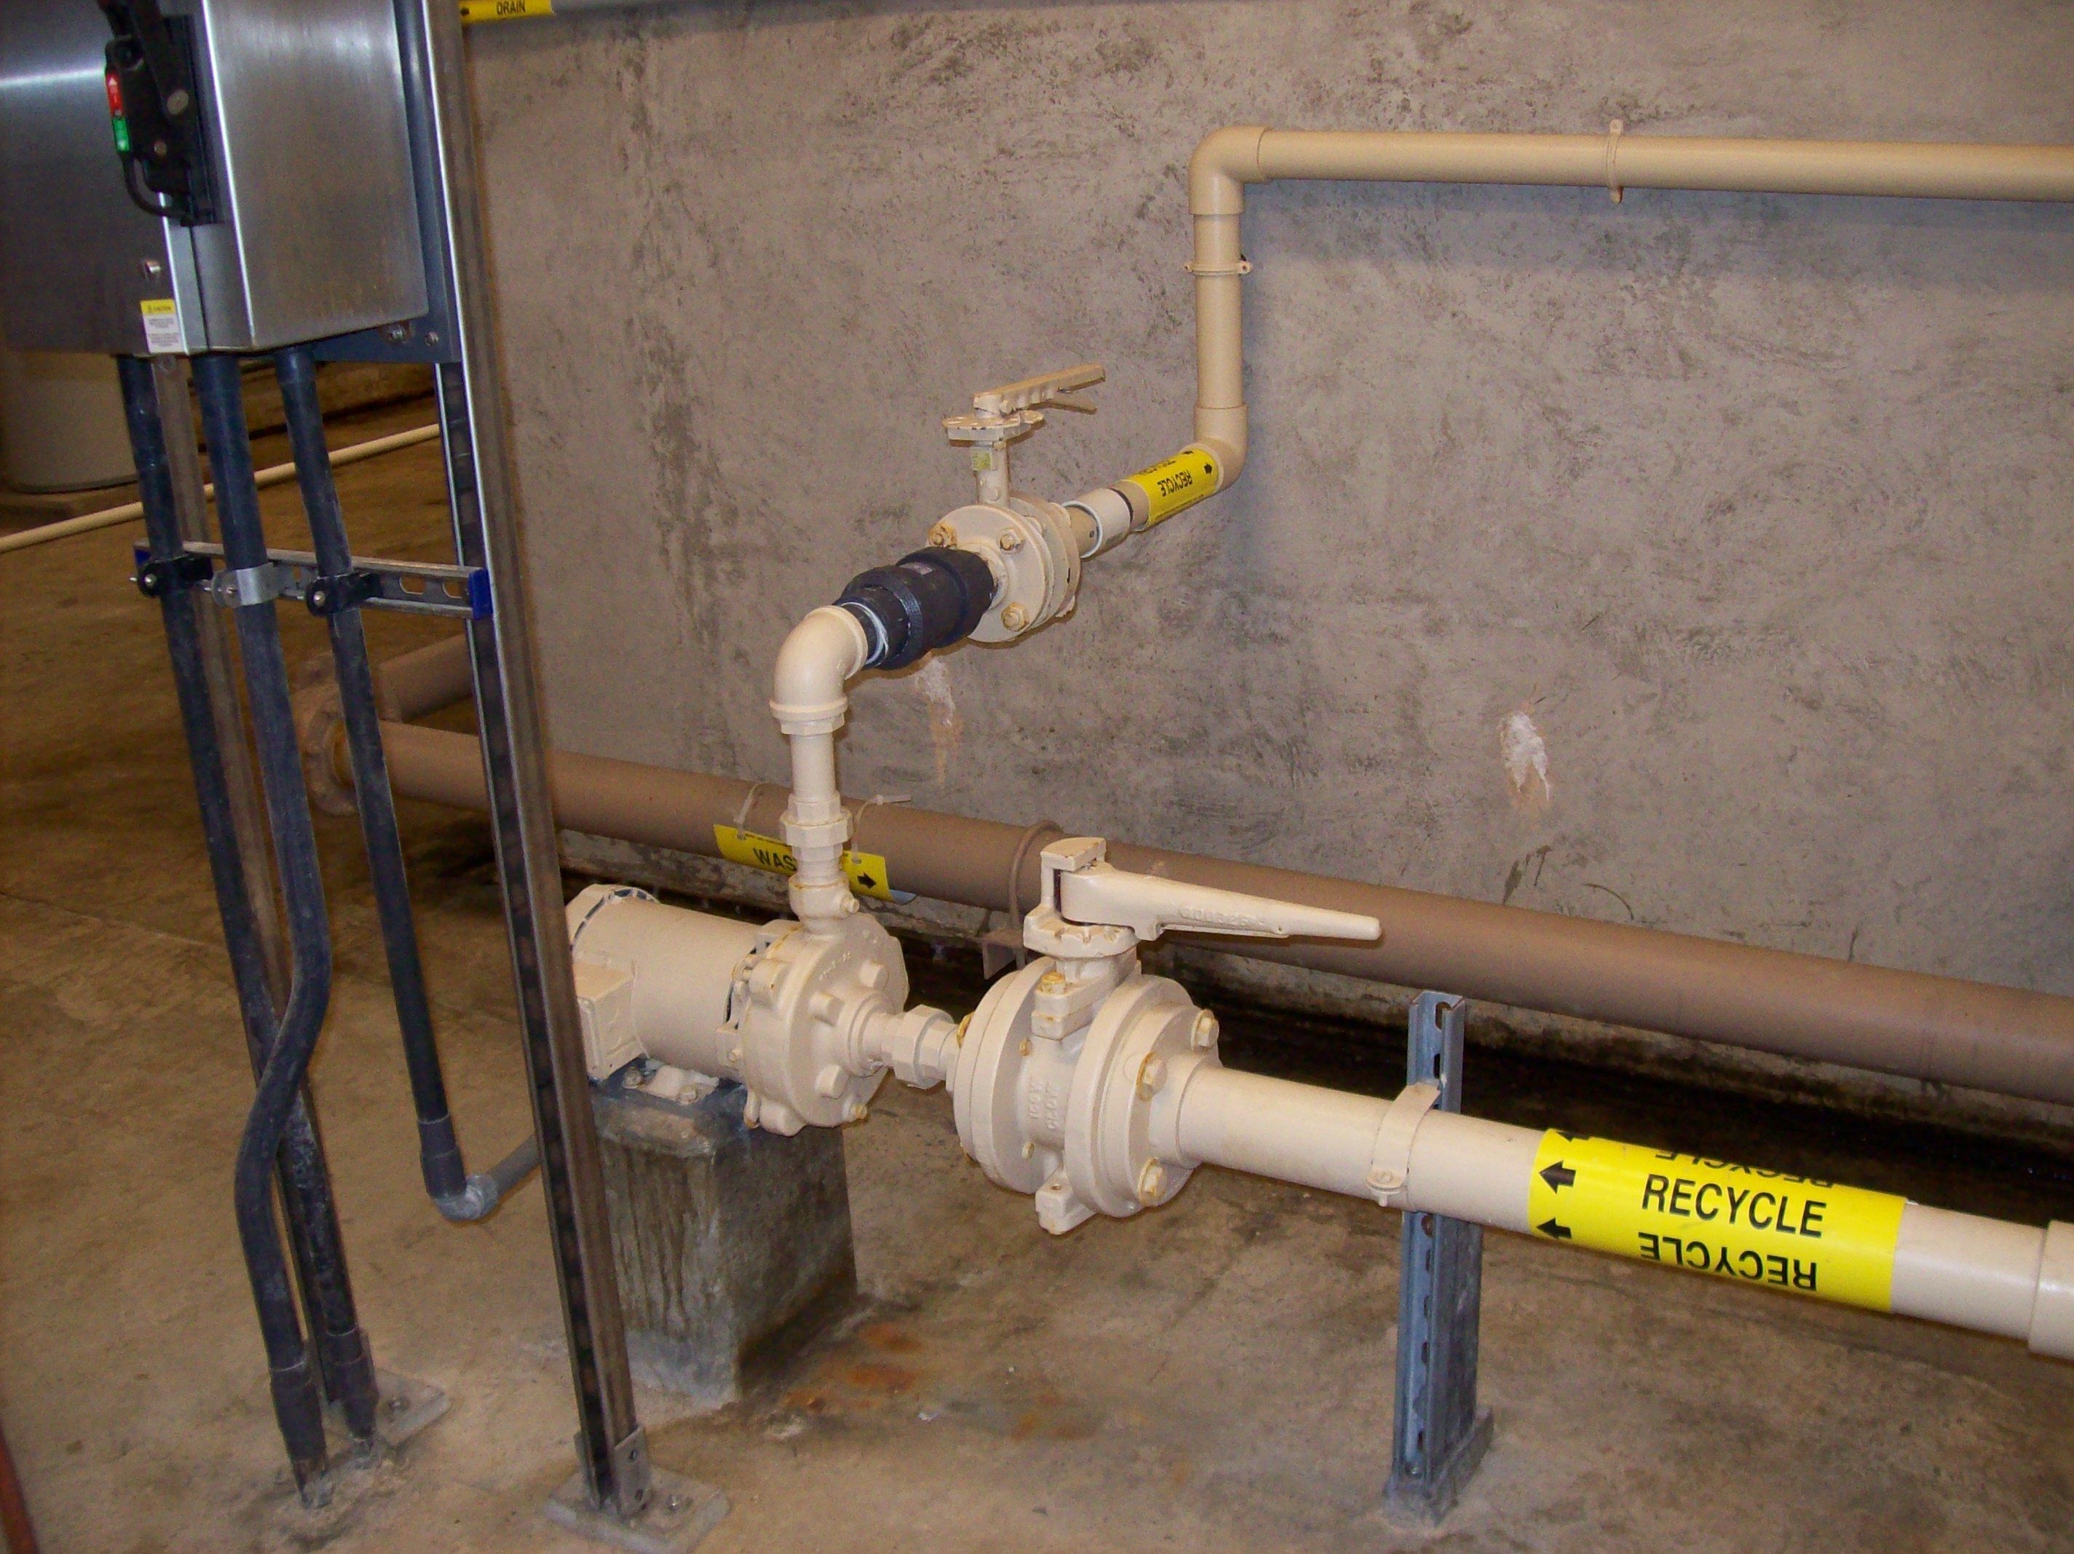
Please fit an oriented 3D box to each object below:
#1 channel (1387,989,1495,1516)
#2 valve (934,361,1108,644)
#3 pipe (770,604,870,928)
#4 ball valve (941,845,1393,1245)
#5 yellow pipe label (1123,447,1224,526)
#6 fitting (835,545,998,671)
[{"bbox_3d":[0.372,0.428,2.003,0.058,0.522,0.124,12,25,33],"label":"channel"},{"bbox_3d":[0.000,-0.312,2.393,0.155,0.287,0.323,9,23,27],"label":"valve"},{"bbox_3d":[-0.205,-0.018,2.079,0.072,0.295,0.092,9,23,27],"label":"pipe"},{"bbox_3d":[0.136,0.249,1.977,0.373,0.389,0.239,9,23,27],"label":"ball valve"},{"bbox_3d":[0.164,-0.357,2.687,0.066,0.066,0.202,9,23,27],"label":"yellow pipe label"},{"bbox_3d":[-0.134,-0.168,2.179,0.104,0.104,0.244,9,23,27],"label":"fitting"}]

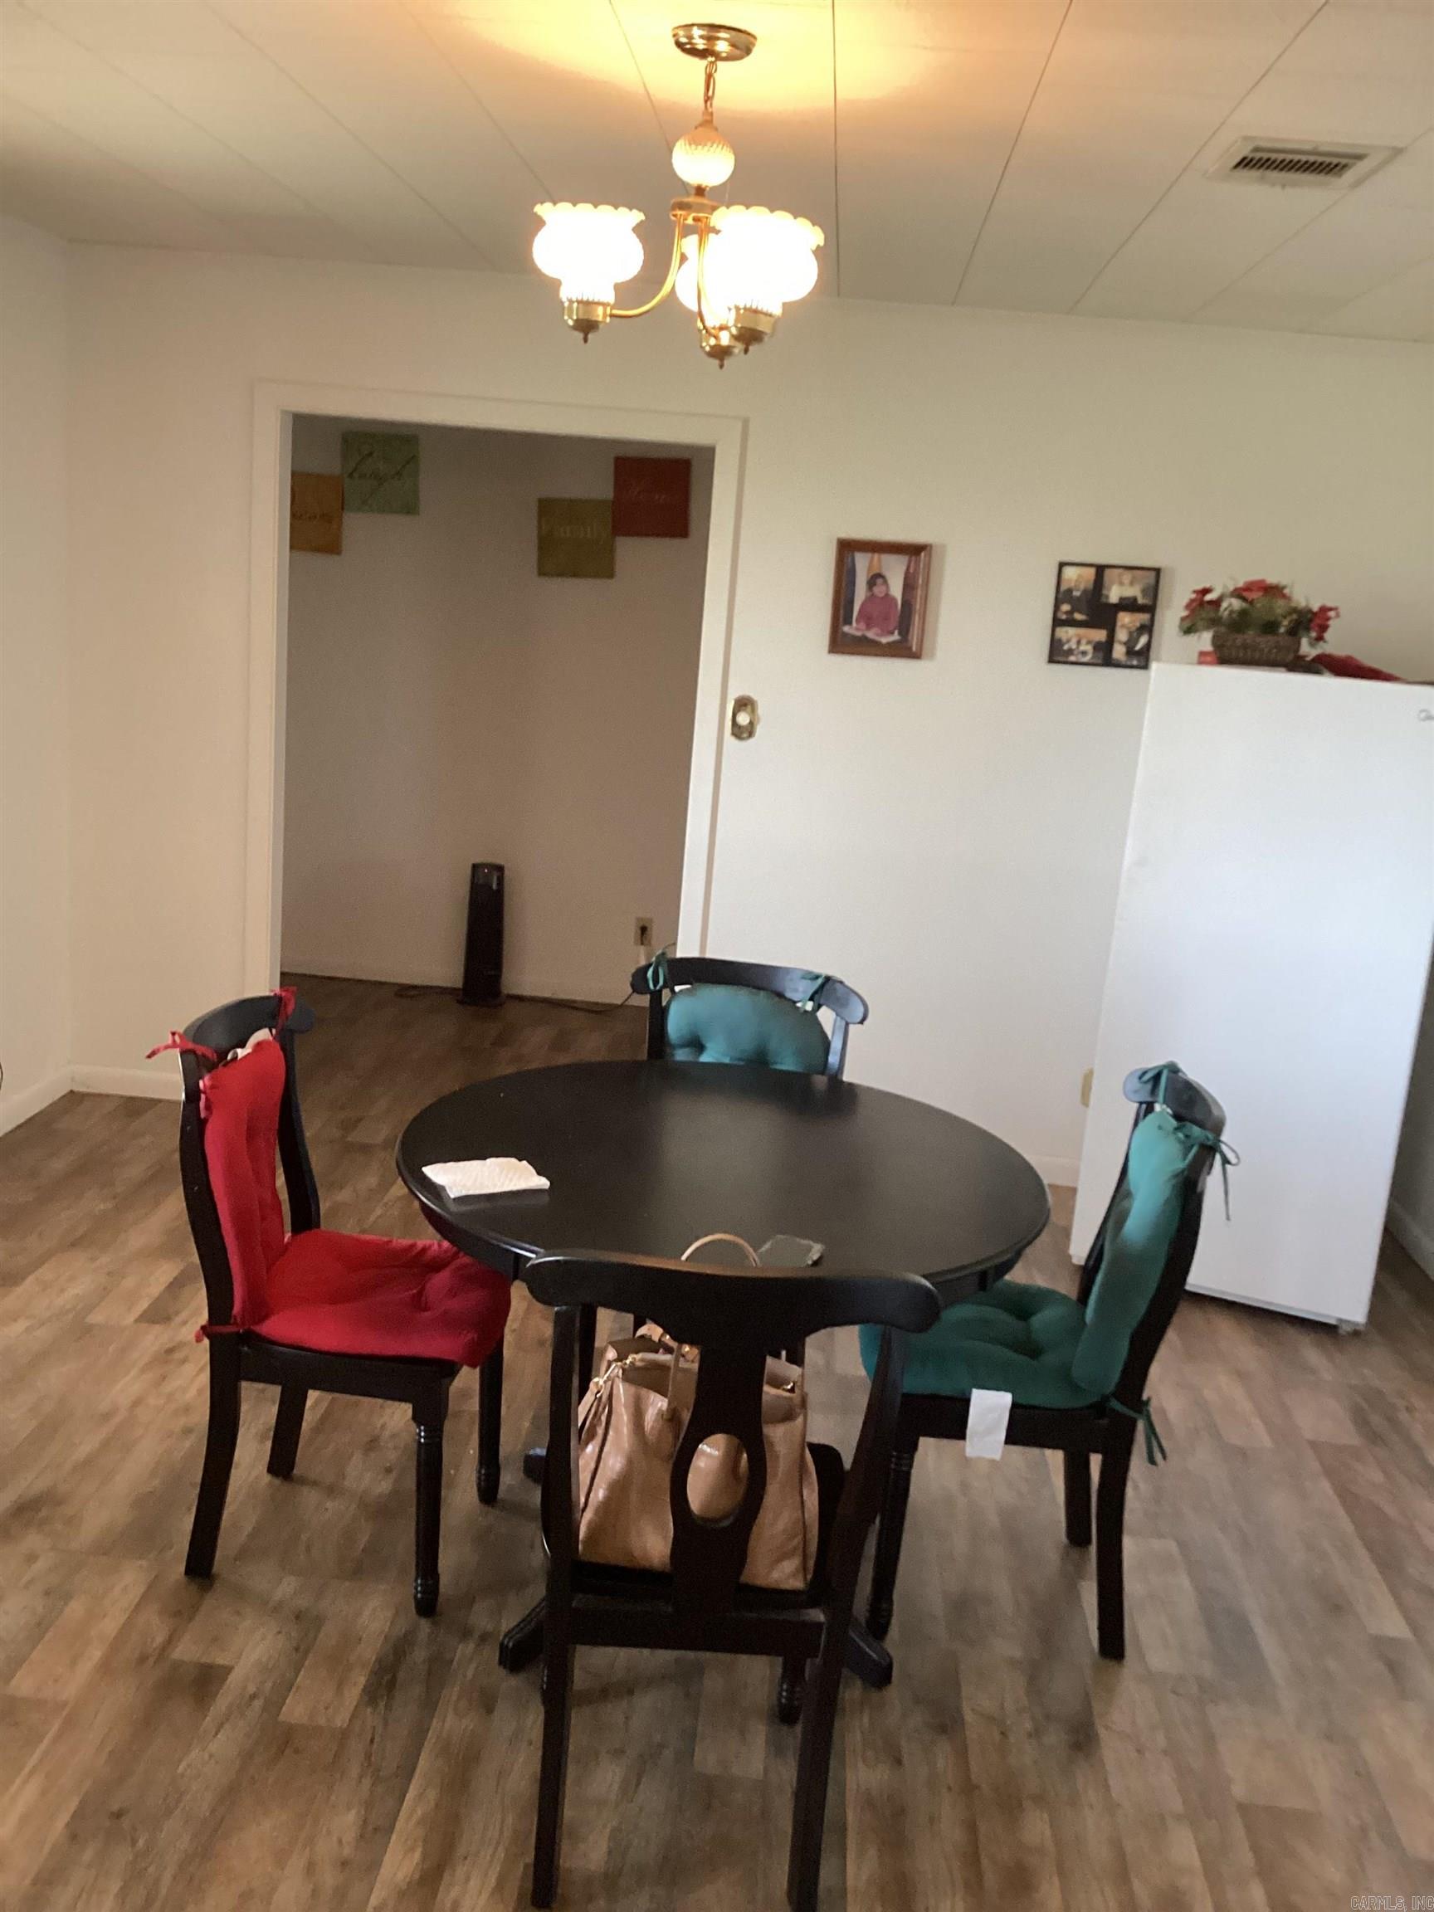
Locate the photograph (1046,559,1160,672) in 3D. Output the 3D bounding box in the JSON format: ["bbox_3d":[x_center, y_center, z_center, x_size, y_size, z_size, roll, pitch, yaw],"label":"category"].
[{"bbox_3d":[1.069,-0.936,4.719,0.276,0.276,0.020,5,13,3],"label":"photograph"}]

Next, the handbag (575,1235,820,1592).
[{"bbox_3d":[-0.020,0.566,2.258,0.340,0.420,0.180,6,13,8],"label":"handbag"}]

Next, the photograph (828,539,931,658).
[{"bbox_3d":[0.454,-0.987,4.753,0.254,0.308,0.025,5,13,3],"label":"photograph"}]

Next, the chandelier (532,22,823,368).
[{"bbox_3d":[-0.038,-1.092,2.465,0.430,0.440,0.420,5,13,3],"label":"chandelier"}]

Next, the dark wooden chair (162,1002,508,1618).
[{"bbox_3d":[-0.614,0.566,2.913,0.505,0.945,0.470,6,13,7],"label":"dark wooden chair"}]

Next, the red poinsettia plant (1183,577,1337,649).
[{"bbox_3d":[1.386,-0.860,4.387,0.410,0.215,0.280,6,13,9],"label":"red poinsettia plant"}]

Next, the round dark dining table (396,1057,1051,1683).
[{"bbox_3d":[-0.031,0.701,2.939,1.080,0.760,1.080,4,12,-1],"label":"round dark dining table"}]

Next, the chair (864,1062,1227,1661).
[{"bbox_3d":[0.507,0.653,2.919,0.505,0.945,0.470,5,12,2],"label":"chair"}]

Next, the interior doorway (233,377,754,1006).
[{"bbox_3d":[-0.684,-0.509,5.006,1.370,2.120,0.140,5,13,3],"label":"interior doorway"}]

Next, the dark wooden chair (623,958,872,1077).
[{"bbox_3d":[-0.010,0.518,3.344,0.470,0.945,0.505,7,13,11],"label":"dark wooden chair"}]

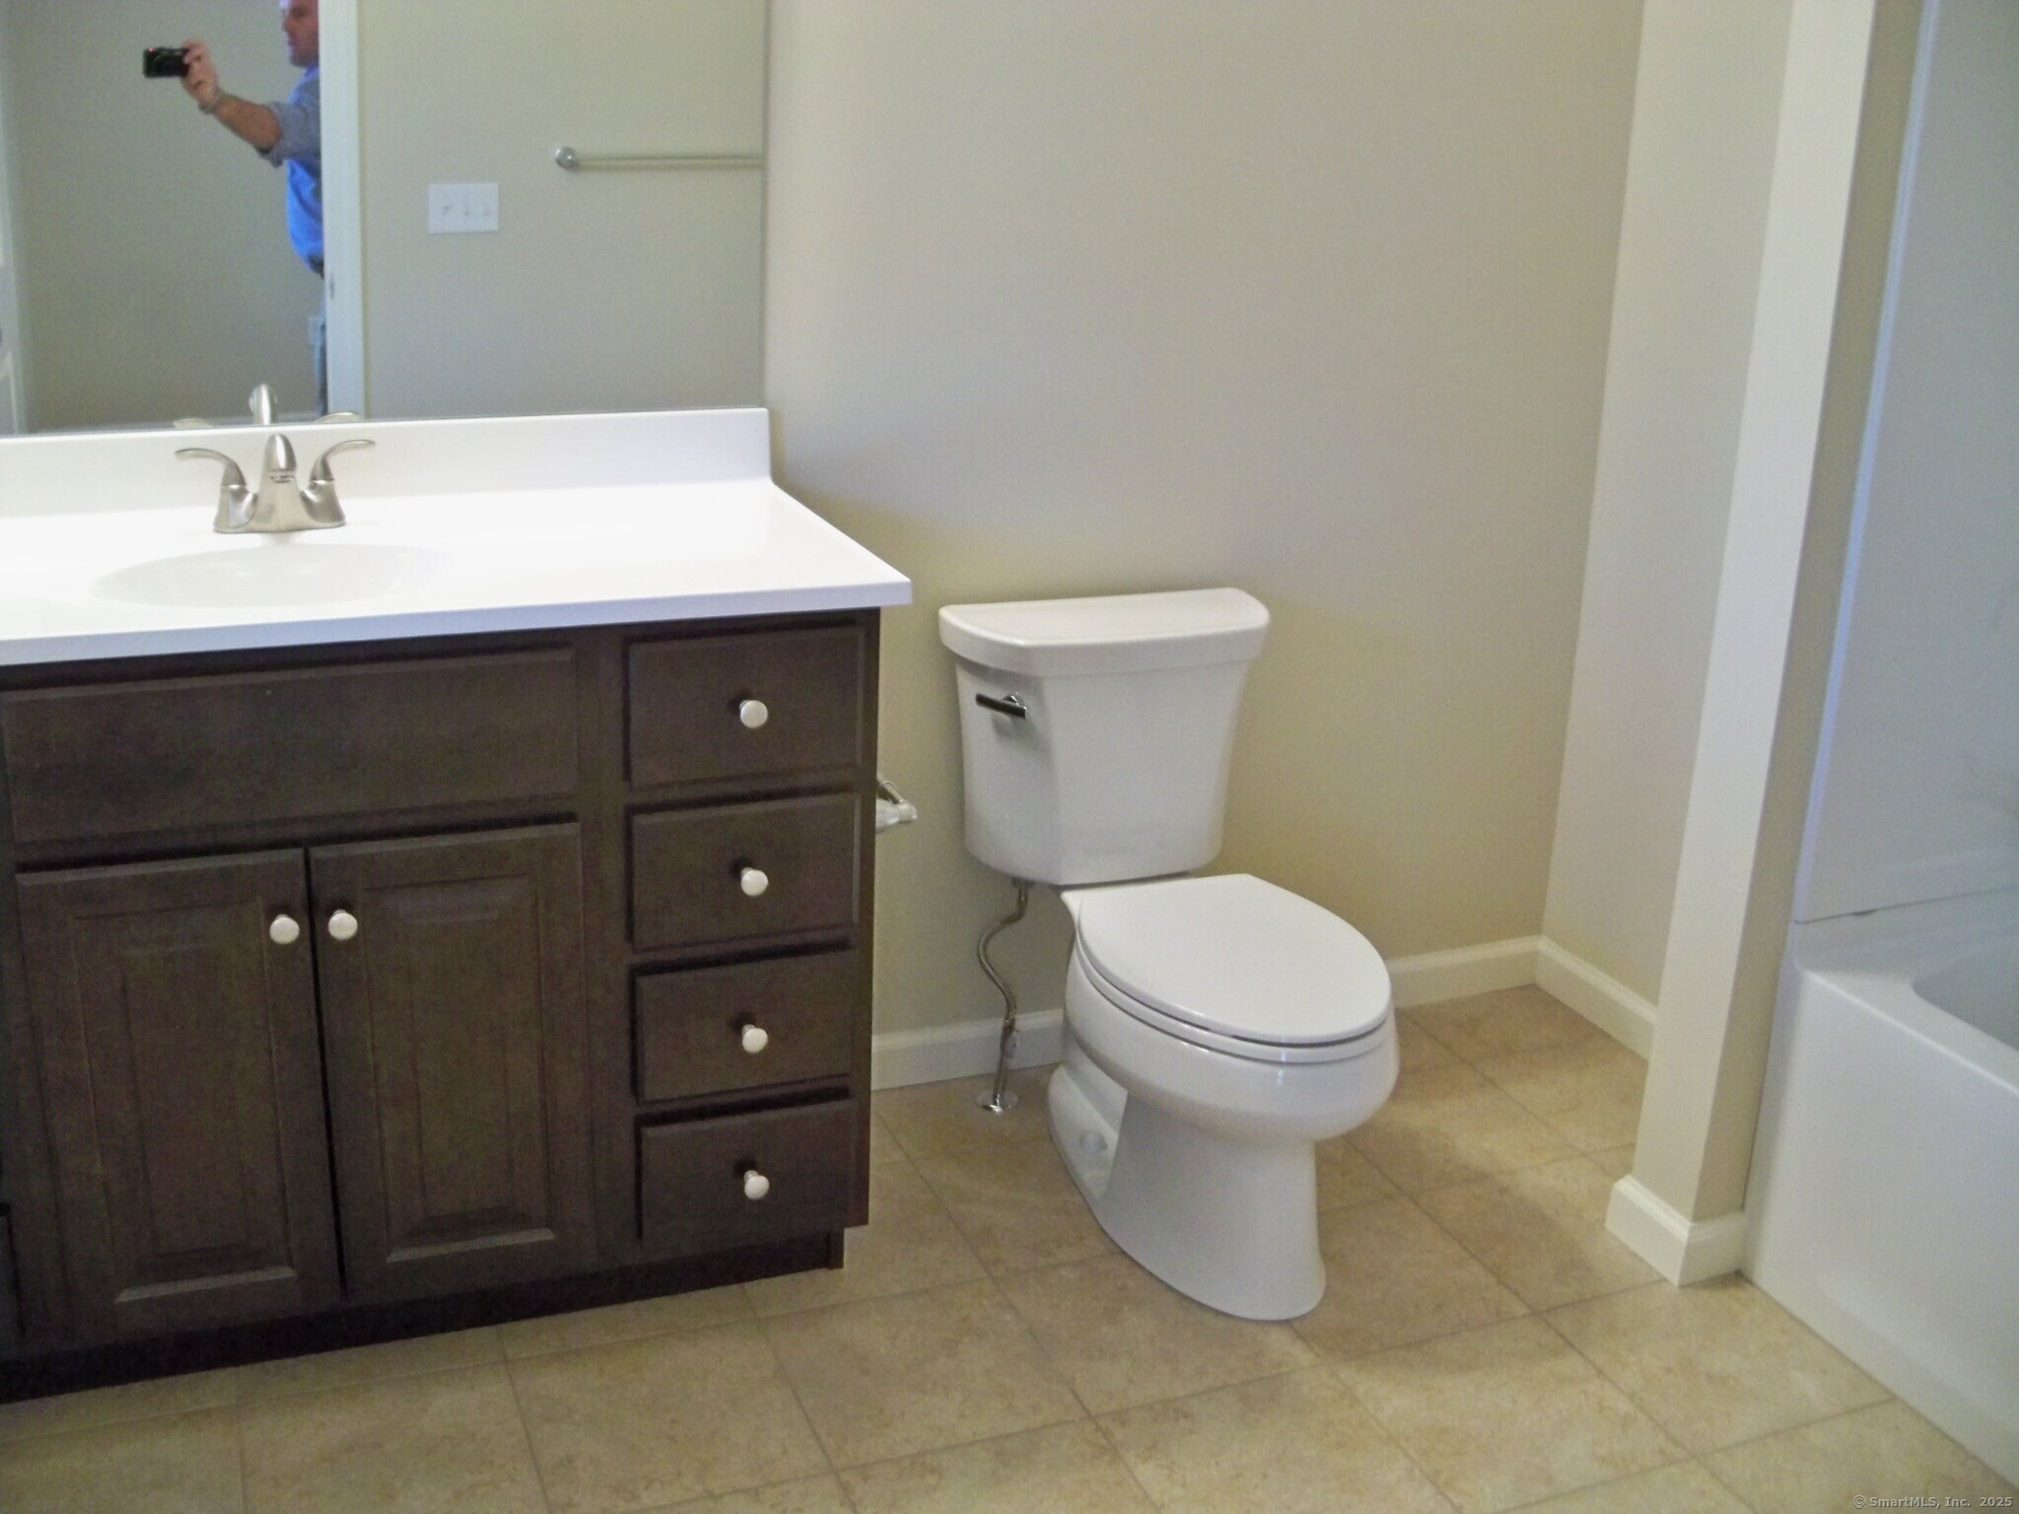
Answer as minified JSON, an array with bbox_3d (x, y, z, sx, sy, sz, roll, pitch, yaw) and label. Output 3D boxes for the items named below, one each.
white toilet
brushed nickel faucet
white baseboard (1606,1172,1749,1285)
[{"bbox_3d":[0.239,0.233,2.634,0.468,0.721,0.763,-5,20,-21],"label":"white toilet"},{"bbox_3d":[-0.797,-0.297,2.233,0.221,0.115,0.154,-5,20,-21],"label":"brushed nickel faucet"},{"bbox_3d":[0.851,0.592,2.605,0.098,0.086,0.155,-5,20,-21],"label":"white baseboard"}]

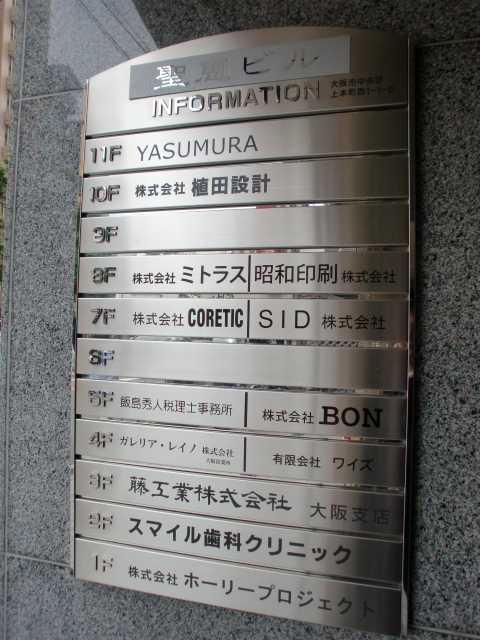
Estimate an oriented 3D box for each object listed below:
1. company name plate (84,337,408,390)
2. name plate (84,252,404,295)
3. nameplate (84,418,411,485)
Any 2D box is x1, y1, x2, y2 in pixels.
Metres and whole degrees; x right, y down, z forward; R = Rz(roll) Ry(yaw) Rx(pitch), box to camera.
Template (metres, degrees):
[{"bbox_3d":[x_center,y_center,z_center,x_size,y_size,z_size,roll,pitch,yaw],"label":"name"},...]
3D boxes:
[{"bbox_3d":[-0.013,0.050,0.614,0.400,0.045,0.015,1,0,16],"label":"company name plate"},{"bbox_3d":[-0.011,-0.053,0.615,0.400,0.045,0.015,1,0,16],"label":"name plate"},{"bbox_3d":[-0.015,0.153,0.613,0.400,0.045,0.015,1,0,16],"label":"nameplate"}]

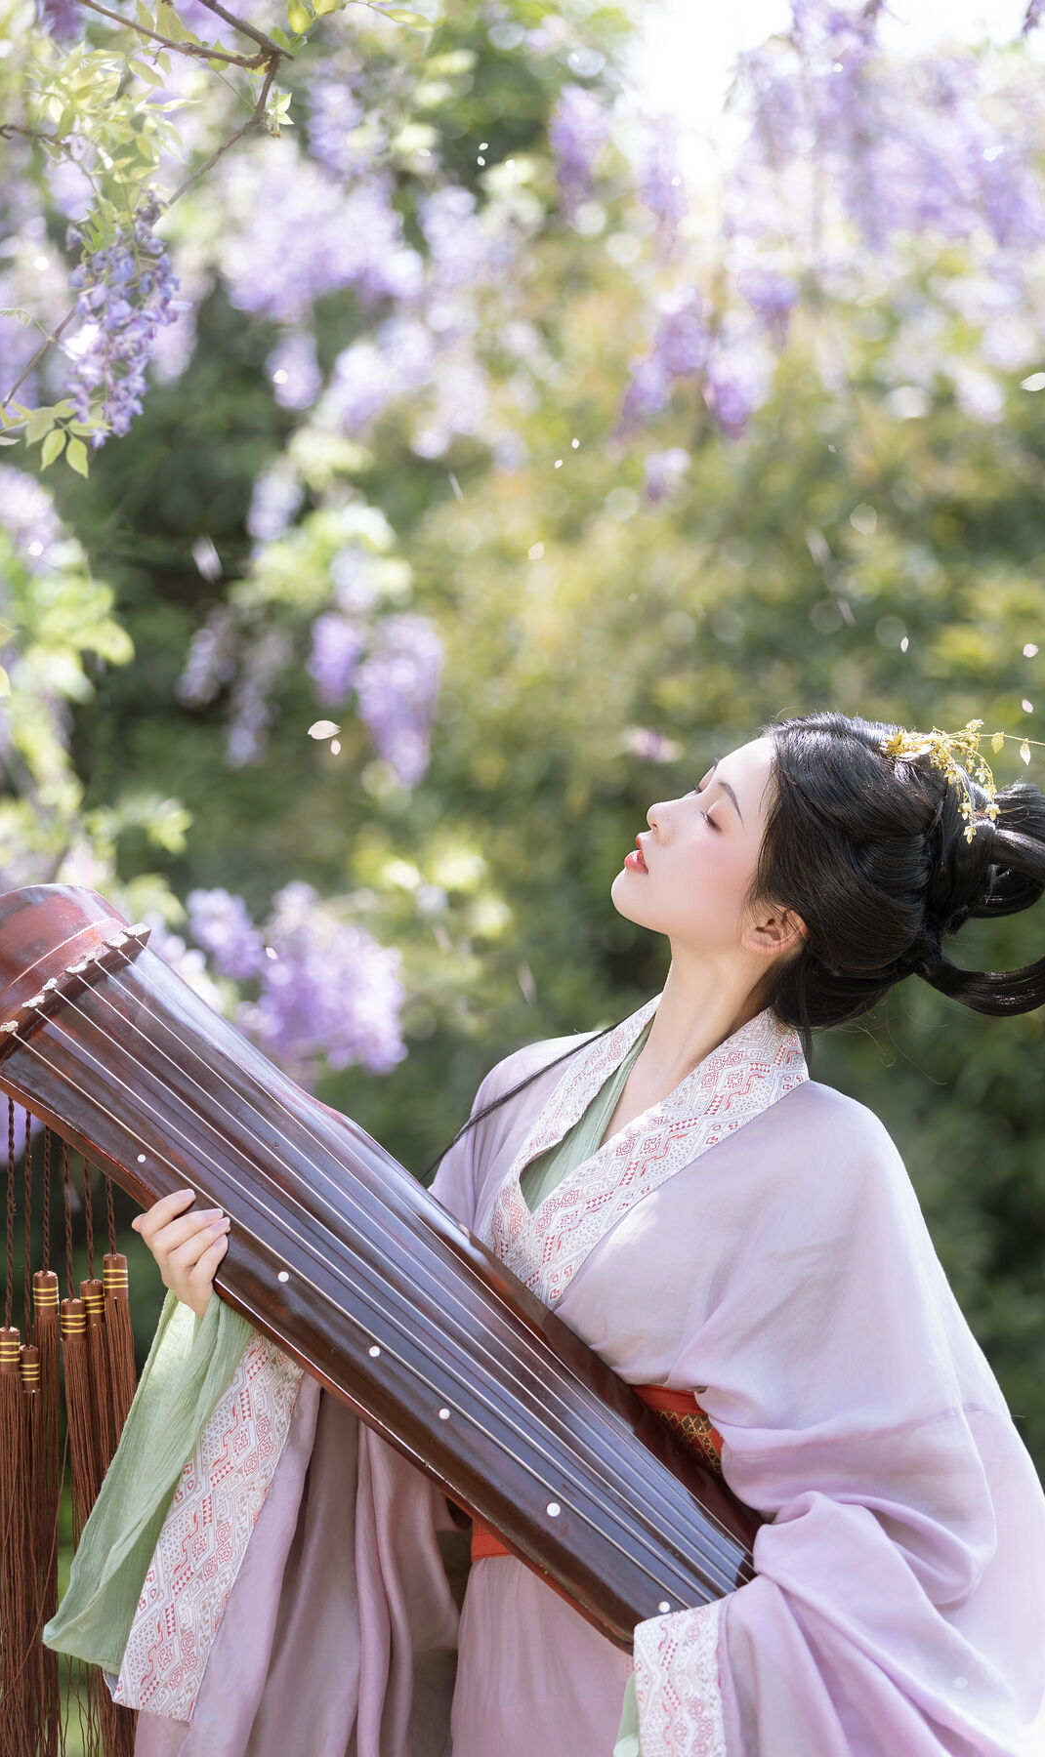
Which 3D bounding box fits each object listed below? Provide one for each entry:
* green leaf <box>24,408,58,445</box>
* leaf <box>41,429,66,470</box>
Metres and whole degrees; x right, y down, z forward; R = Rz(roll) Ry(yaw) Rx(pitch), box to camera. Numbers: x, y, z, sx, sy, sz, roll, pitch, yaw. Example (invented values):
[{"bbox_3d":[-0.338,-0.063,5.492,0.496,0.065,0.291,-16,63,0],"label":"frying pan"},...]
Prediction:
[{"bbox_3d":[-0.364,-0.341,4.500,0.026,0.028,0.021,0,-3,0],"label":"green leaf"},{"bbox_3d":[-0.362,-0.331,4.600,0.015,0.036,0.010,25,-2,0],"label":"leaf"}]

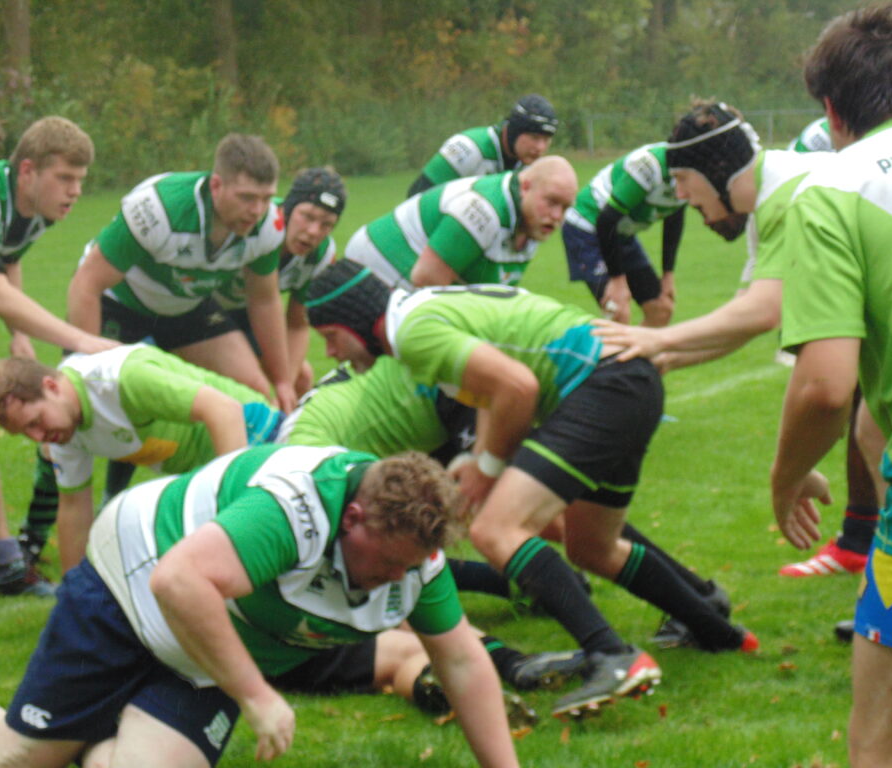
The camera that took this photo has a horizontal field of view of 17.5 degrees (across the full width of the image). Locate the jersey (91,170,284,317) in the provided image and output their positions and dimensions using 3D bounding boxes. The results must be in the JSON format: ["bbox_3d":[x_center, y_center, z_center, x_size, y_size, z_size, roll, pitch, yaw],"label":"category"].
[{"bbox_3d":[-0.685,-0.371,7.650,0.530,0.340,0.630,-3,-27,-30],"label":"jersey"}]

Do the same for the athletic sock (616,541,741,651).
[{"bbox_3d":[0.587,0.536,7.250,0.360,0.130,0.120,36,-6,1],"label":"athletic sock"}]

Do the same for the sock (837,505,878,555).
[{"bbox_3d":[1.255,0.445,8.800,0.130,0.180,0.110,2,7,-6],"label":"sock"}]

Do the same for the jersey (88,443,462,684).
[{"bbox_3d":[-0.329,0.339,5.500,0.580,0.400,0.670,-4,-15,-38],"label":"jersey"}]

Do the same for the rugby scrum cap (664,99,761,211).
[{"bbox_3d":[0.639,-0.541,6.950,0.210,0.235,0.185,-30,0,0],"label":"rugby scrum cap"}]

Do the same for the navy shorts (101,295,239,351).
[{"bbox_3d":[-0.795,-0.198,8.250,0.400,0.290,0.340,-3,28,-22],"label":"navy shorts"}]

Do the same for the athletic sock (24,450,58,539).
[{"bbox_3d":[-1.148,0.312,8.250,0.120,0.290,0.110,20,17,34],"label":"athletic sock"}]

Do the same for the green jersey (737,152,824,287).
[{"bbox_3d":[0.974,-0.271,7.050,0.400,0.660,0.540,-38,3,5],"label":"green jersey"}]

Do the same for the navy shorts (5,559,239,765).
[{"bbox_3d":[-0.632,0.540,5.700,0.420,0.370,0.360,-7,28,-44],"label":"navy shorts"}]

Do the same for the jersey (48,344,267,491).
[{"bbox_3d":[-0.689,0.079,7.050,0.580,0.330,0.470,20,-36,-41],"label":"jersey"}]

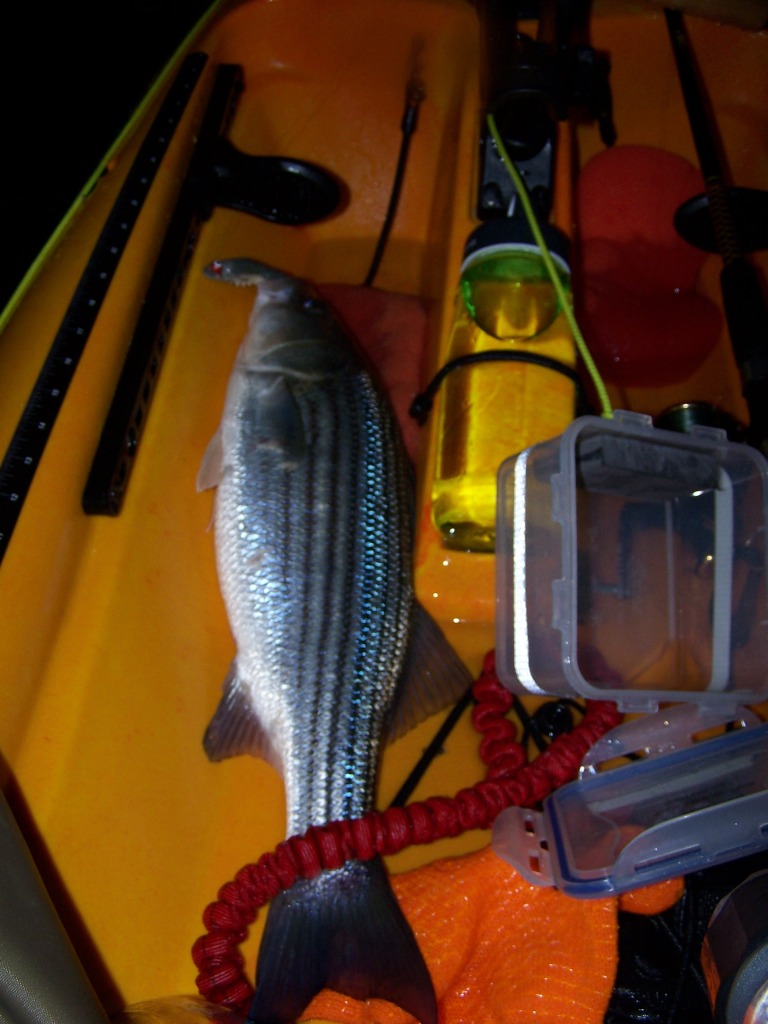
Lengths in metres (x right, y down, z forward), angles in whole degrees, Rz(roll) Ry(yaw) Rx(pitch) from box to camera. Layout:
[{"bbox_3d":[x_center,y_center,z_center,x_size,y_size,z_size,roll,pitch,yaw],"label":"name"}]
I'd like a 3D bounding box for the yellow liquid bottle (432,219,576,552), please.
[{"bbox_3d":[0.082,-0.085,0.739,0.086,0.086,0.213,5,64,2],"label":"yellow liquid bottle"}]

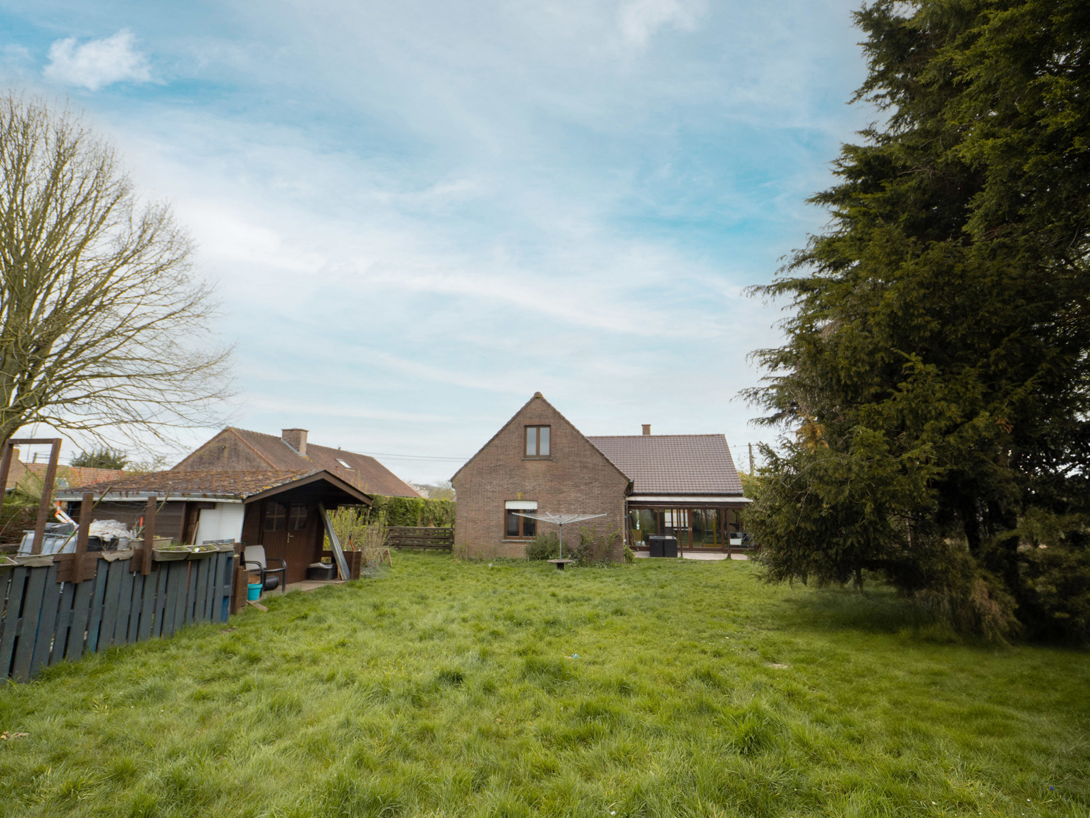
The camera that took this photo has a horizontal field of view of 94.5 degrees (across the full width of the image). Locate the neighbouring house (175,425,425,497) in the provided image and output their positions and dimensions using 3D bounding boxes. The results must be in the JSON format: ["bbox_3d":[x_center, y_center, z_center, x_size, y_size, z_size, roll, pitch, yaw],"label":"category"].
[{"bbox_3d":[-15.759,5.503,34.316,8.949,6.258,16.711,-1,-11,7],"label":"neighbouring house"}]

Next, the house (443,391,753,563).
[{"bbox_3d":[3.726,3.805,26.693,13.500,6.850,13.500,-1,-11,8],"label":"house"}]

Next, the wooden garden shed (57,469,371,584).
[{"bbox_3d":[-6.671,2.539,11.000,3.794,2.445,4.590,-1,-11,8],"label":"wooden garden shed"}]

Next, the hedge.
[{"bbox_3d":[-6.919,5.787,25.868,5.220,2.468,1.500,0,-11,0],"label":"hedge"}]

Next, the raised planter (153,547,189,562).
[{"bbox_3d":[-5.145,2.012,6.941,0.180,0.155,0.440,-4,-12,19],"label":"raised planter"}]

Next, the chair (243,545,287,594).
[{"bbox_3d":[-5.411,3.074,9.669,0.600,0.900,0.570,-4,-12,21],"label":"chair"}]

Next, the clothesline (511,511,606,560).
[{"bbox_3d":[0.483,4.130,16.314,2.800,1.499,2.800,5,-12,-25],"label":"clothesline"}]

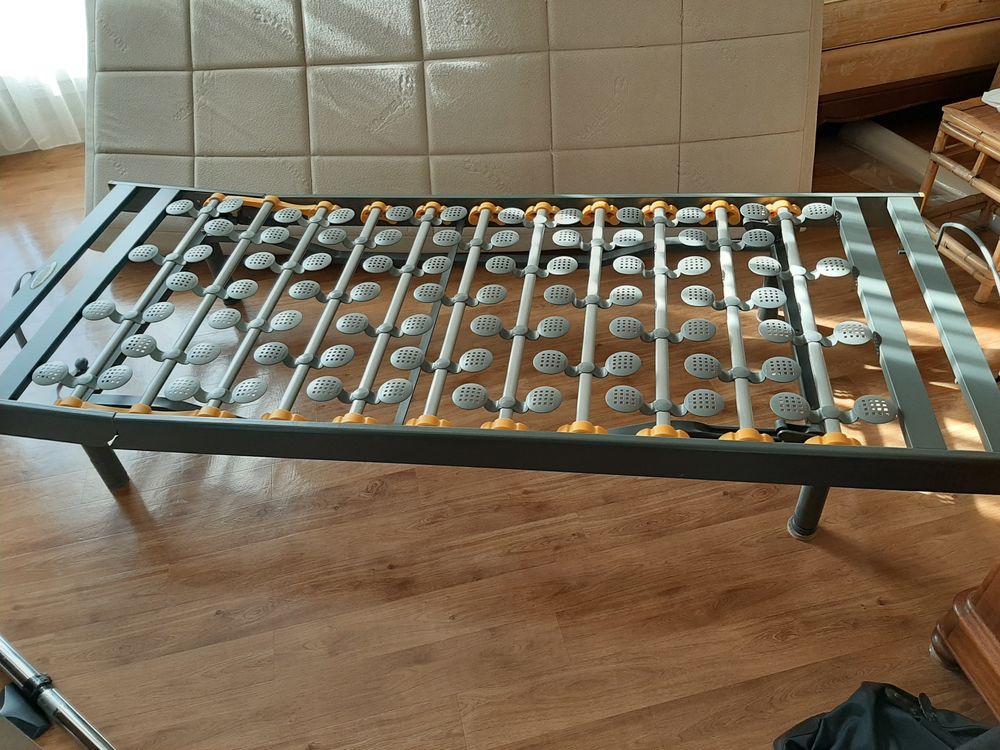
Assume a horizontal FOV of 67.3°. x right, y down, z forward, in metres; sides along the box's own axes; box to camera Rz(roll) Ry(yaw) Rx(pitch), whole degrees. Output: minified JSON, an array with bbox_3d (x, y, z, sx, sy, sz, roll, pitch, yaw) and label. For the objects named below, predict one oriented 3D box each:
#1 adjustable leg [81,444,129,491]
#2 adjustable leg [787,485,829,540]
[{"bbox_3d":[-0.845,0.180,1.603,0.055,0.204,0.055,4,45,7],"label":"adjustable leg"},{"bbox_3d":[0.573,0.224,1.376,0.058,0.204,0.058,2,45,9],"label":"adjustable leg"}]

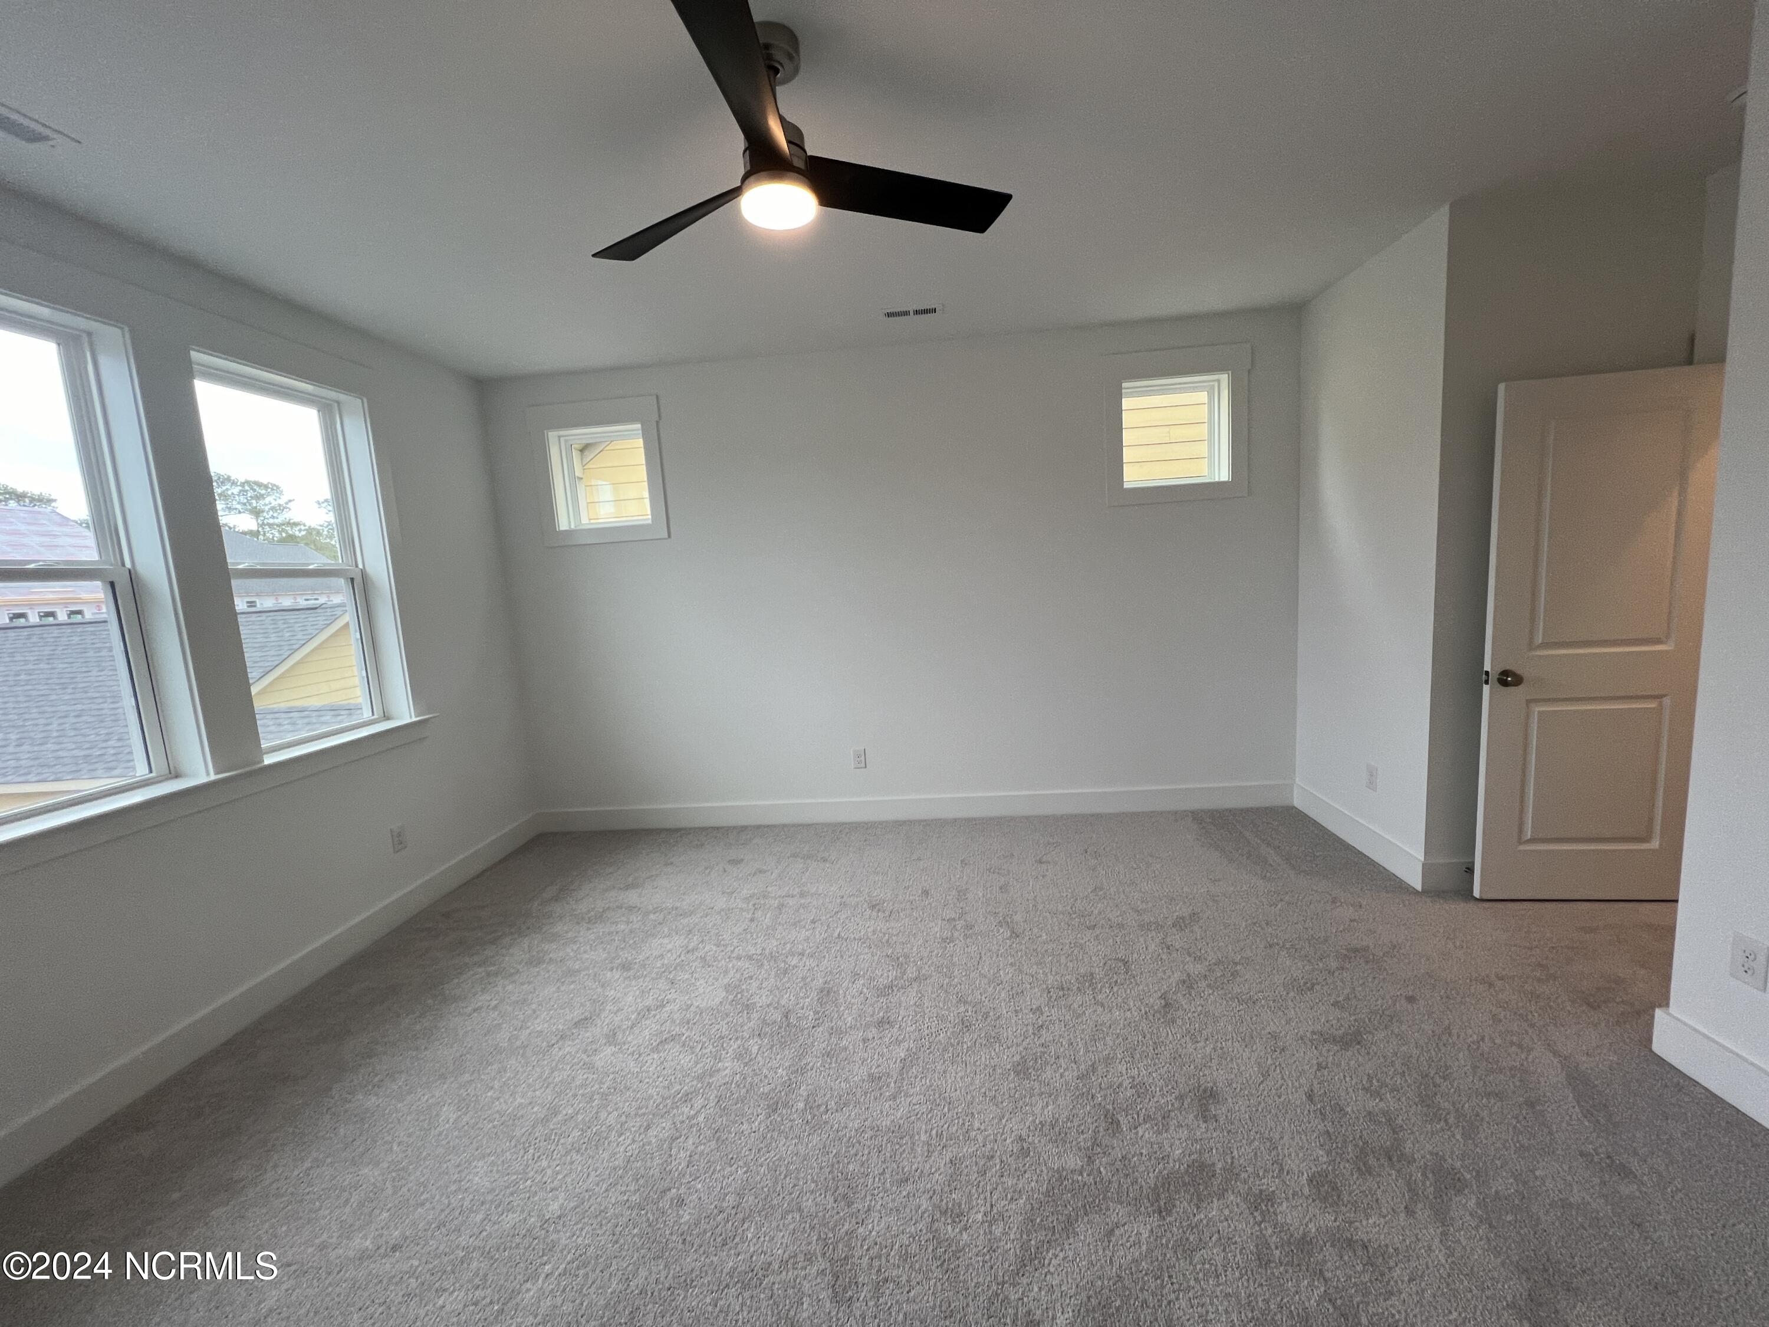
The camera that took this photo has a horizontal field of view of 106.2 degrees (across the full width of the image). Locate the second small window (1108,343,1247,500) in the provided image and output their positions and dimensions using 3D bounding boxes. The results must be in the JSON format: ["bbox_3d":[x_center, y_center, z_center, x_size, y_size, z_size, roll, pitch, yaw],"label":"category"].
[{"bbox_3d":[1.606,-1.299,3.668,0.766,0.807,0.110,-3,7,4],"label":"second small window"}]

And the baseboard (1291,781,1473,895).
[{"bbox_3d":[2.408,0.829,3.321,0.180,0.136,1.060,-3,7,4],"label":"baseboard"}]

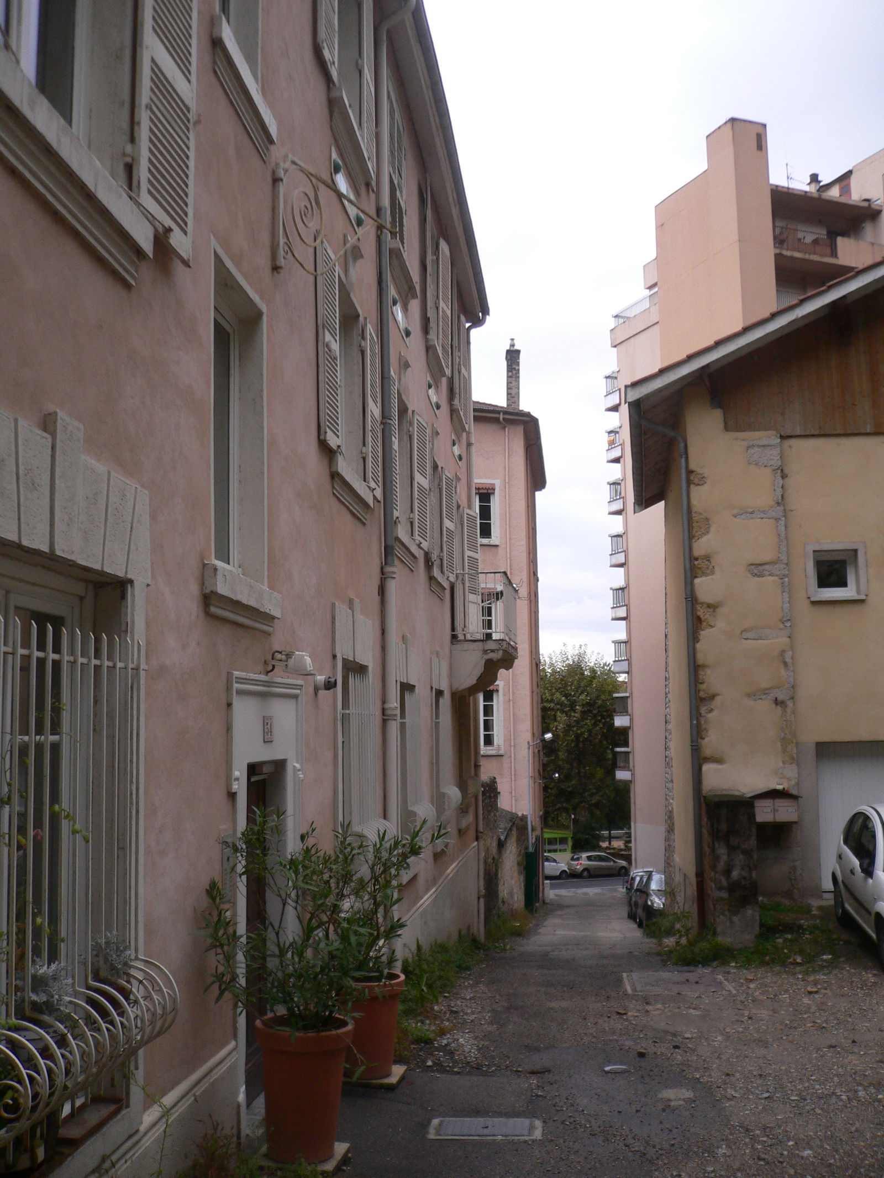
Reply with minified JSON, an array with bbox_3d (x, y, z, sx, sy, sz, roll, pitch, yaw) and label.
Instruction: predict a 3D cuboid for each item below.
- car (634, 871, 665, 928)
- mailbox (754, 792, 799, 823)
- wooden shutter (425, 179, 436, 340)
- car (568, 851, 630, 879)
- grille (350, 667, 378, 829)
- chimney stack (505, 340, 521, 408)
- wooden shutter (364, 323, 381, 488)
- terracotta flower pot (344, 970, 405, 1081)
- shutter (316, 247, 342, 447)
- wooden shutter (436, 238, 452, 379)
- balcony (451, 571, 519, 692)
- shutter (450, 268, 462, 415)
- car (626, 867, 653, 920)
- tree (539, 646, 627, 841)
[{"bbox_3d":[6.038,8.129,31.539,1.700,1.480,3.950,-2,-13,6],"label":"car"},{"bbox_3d":[3.933,2.611,14.200,0.550,0.360,0.360,-1,-6,-1],"label":"mailbox"},{"bbox_3d":[-0.171,-4.369,15.961,0.050,1.950,0.545,-1,-7,-1],"label":"wooden shutter"},{"bbox_3d":[9.513,16.606,72.000,4.000,1.490,1.750,1,-7,-19],"label":"car"},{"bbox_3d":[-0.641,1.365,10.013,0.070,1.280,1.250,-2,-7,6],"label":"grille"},{"bbox_3d":[2.338,-7.106,39.300,0.470,2.400,0.600,0,-7,-8],"label":"chimney stack"},{"bbox_3d":[-0.641,-1.641,11.077,0.050,1.560,0.540,-2,-7,7],"label":"wooden shutter"},{"bbox_3d":[-0.513,3.102,8.466,0.520,0.658,0.520,-1,-7,0],"label":"terracotta flower pot"},{"bbox_3d":[-0.827,-1.773,8.768,0.070,1.500,0.580,-2,-7,6],"label":"shutter"},{"bbox_3d":[0.046,-4.172,17.580,0.050,1.930,0.557,-3,-7,16],"label":"wooden shutter"},{"bbox_3d":[0.725,0.778,19.021,0.820,1.760,3.300,-2,-7,6],"label":"balcony"},{"bbox_3d":[0.220,-3.902,18.839,0.070,1.950,0.580,-2,-7,6],"label":"shutter"},{"bbox_3d":[6.537,9.277,36.600,1.750,1.520,4.200,-2,-12,6],"label":"car"},{"bbox_3d":[9.817,11.815,87.933,9.000,14.889,9.000,-2,-7,6],"label":"tree"}]

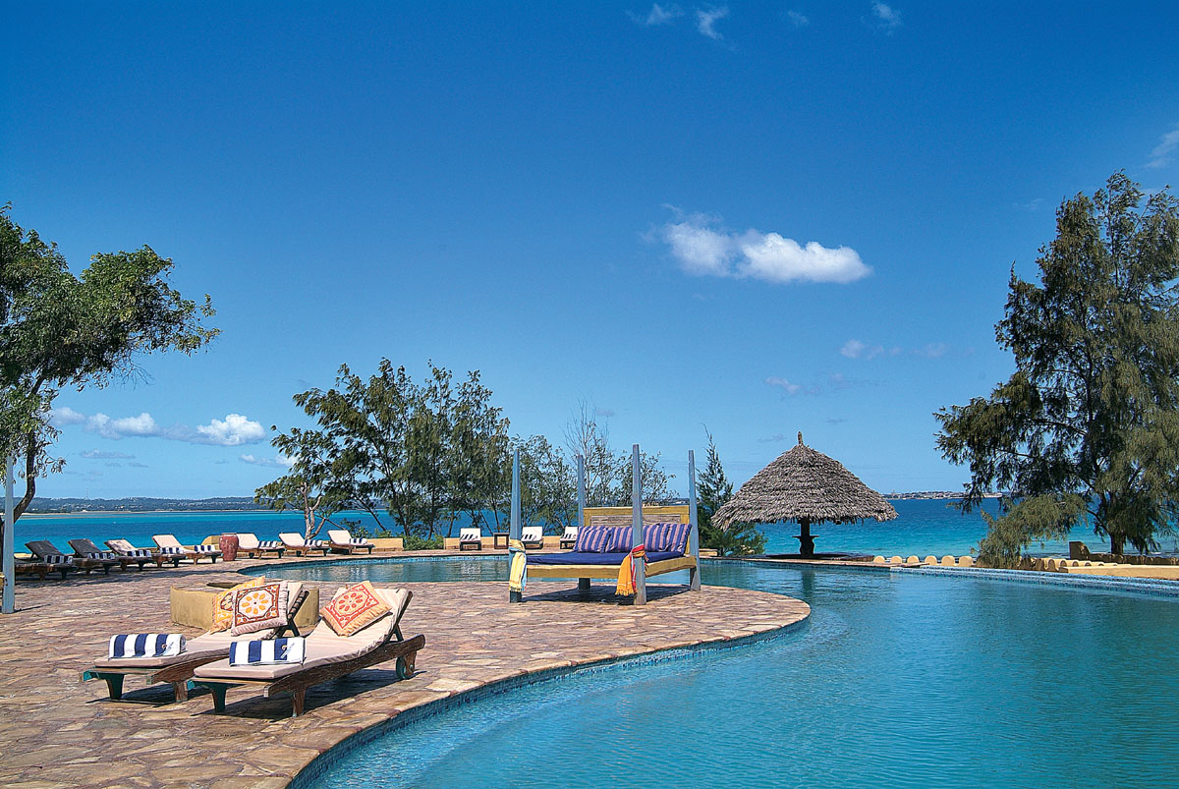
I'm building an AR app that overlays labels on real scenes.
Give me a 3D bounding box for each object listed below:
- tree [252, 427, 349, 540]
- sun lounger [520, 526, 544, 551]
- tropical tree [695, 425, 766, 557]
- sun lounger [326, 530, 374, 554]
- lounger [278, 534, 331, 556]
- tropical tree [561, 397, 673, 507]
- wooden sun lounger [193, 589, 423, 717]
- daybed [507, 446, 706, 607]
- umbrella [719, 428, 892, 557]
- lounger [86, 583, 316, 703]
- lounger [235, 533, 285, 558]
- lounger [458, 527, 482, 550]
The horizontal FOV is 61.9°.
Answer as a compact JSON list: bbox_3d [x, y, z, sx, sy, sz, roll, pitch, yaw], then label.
[{"bbox_3d":[-10.226,3.269,35.000,3.323,4.230,3.300,-1,-6,0],"label":"tree"},{"bbox_3d":[-1.757,4.567,31.457,0.665,0.714,2.100,-1,-6,-1],"label":"sun lounger"},{"bbox_3d":[3.658,2.518,25.914,1.778,3.388,1.778,-2,-6,8],"label":"tropical tree"},{"bbox_3d":[-7.314,4.521,30.087,0.653,0.696,2.158,4,-8,-37],"label":"sun lounger"},{"bbox_3d":[-8.307,4.375,28.762,0.665,0.714,2.100,5,-9,-44],"label":"lounger"},{"bbox_3d":[1.046,2.766,35.500,3.921,5.177,3.800,-1,-6,0],"label":"tropical tree"},{"bbox_3d":[-2.070,1.947,7.555,0.653,0.696,2.158,-3,-7,17],"label":"wooden sun lounger"},{"bbox_3d":[0.282,1.956,14.962,2.098,2.200,2.357,-4,-7,26],"label":"daybed"},{"bbox_3d":[5.394,2.449,24.791,4.620,3.220,4.620,-2,-6,12],"label":"umbrella"},{"bbox_3d":[-3.076,1.986,7.988,0.665,0.714,2.100,-3,-7,19],"label":"lounger"},{"bbox_3d":[-9.625,4.400,28.645,0.653,0.696,2.158,5,-9,-44],"label":"lounger"},{"bbox_3d":[-3.727,4.552,31.036,0.665,0.714,2.100,0,-6,-6],"label":"lounger"}]

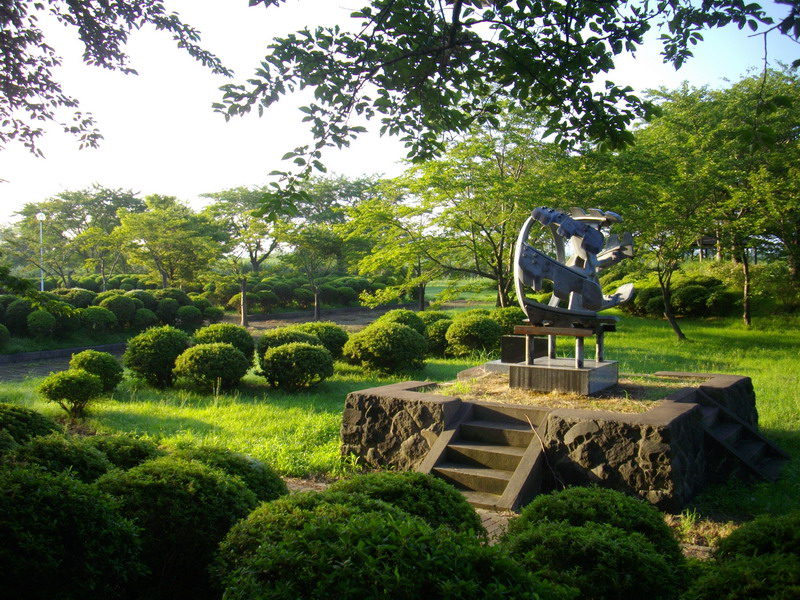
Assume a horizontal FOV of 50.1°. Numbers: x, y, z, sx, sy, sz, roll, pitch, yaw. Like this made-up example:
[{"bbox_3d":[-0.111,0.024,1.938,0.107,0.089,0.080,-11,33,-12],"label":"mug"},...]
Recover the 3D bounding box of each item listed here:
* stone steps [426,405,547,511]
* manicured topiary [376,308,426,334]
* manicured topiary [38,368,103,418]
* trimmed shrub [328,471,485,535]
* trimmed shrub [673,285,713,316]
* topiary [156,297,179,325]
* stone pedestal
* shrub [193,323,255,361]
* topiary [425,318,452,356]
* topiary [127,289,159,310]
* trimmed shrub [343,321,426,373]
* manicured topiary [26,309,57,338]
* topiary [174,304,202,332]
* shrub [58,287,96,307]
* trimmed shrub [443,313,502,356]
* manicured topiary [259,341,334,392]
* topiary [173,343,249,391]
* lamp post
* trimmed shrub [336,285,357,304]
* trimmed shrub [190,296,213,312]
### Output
[{"bbox_3d":[0.859,1.586,8.775,1.150,0.790,1.150,2,4,34],"label":"stone steps"},{"bbox_3d":[-0.013,0.756,22.300,1.460,1.069,1.460,0,2,0],"label":"manicured topiary"},{"bbox_3d":[-4.549,1.289,11.816,0.883,0.673,0.883,-1,3,-21],"label":"manicured topiary"},{"bbox_3d":[0.047,1.593,5.800,1.092,0.800,1.092,0,2,1],"label":"trimmed shrub"},{"bbox_3d":[11.079,0.038,32.500,1.520,1.254,1.520,1,2,19],"label":"trimmed shrub"},{"bbox_3d":[-7.445,0.370,27.500,0.772,0.900,0.772,0,2,-15],"label":"topiary"},{"bbox_3d":[2.068,0.945,10.736,1.024,0.290,1.019,2,4,34],"label":"stone pedestal"},{"bbox_3d":[-3.684,0.984,17.900,1.319,1.026,1.319,0,2,-12],"label":"shrub"},{"bbox_3d":[1.046,0.934,21.300,0.872,0.947,0.872,0,2,3],"label":"topiary"},{"bbox_3d":[-8.919,0.122,29.521,1.104,0.970,1.104,-1,3,-17],"label":"topiary"},{"bbox_3d":[-0.295,0.918,17.318,1.699,0.966,1.614,0,2,-1],"label":"trimmed shrub"},{"bbox_3d":[-9.223,0.617,22.000,0.772,0.798,0.772,-1,2,-23],"label":"manicured topiary"},{"bbox_3d":[-6.025,0.520,24.430,0.714,0.726,0.714,0,3,-14],"label":"topiary"},{"bbox_3d":[-11.692,0.181,31.000,1.400,1.150,1.400,-2,3,-21],"label":"shrub"},{"bbox_3d":[1.736,0.859,20.200,1.390,1.070,1.350,0,3,5],"label":"trimmed shrub"},{"bbox_3d":[-1.761,1.119,14.769,1.259,0.773,1.222,0,2,-7],"label":"manicured topiary"},{"bbox_3d":[-3.439,1.211,15.600,1.430,0.920,1.400,-1,3,-12],"label":"topiary"},{"bbox_3d":[-15.731,-1.762,37.588,0.400,4.111,0.400,-1,3,-23],"label":"lamp post"},{"bbox_3d":[-2.590,-0.237,41.588,0.948,0.889,0.948,0,2,-4],"label":"trimmed shrub"},{"bbox_3d":[-6.642,0.270,28.517,0.717,0.773,0.717,0,3,-13],"label":"trimmed shrub"}]

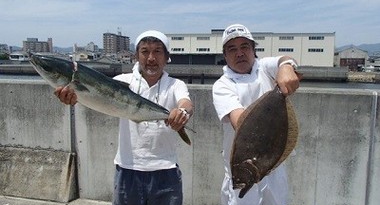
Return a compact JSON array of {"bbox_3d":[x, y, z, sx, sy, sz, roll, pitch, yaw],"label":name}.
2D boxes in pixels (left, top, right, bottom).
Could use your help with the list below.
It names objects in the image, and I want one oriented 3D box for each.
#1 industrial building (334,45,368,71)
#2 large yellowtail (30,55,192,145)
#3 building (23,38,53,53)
[{"bbox_3d":[53.743,-14.620,103.862,8.800,7.531,13.000,1,7,11],"label":"industrial building"},{"bbox_3d":[-0.385,-0.019,1.500,0.900,0.205,0.130,29,3,-5],"label":"large yellowtail"},{"bbox_3d":[-201.429,-65.008,404.859,32.000,32.288,15.000,-3,8,-23],"label":"building"}]

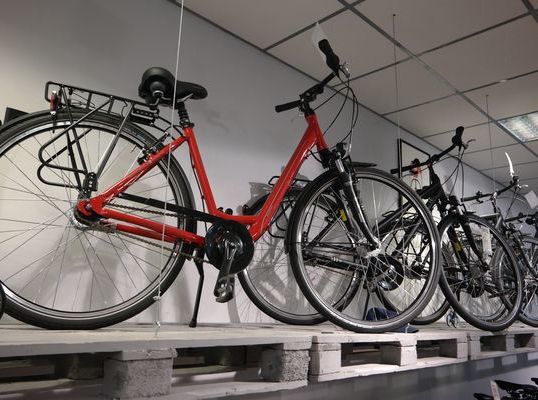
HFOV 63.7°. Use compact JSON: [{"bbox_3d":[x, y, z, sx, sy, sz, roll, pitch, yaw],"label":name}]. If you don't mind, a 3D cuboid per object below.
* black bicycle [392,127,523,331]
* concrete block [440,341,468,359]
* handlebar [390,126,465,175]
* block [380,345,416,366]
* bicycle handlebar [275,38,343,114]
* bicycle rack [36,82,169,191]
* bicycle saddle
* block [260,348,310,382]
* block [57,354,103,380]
[{"bbox_3d":[0.738,0.176,2.553,1.830,1.100,0.610,5,-20,-11],"label":"black bicycle"},{"bbox_3d":[0.954,0.770,2.251,0.138,0.079,0.100,14,-17,-41],"label":"concrete block"},{"bbox_3d":[1.003,-0.293,2.757,0.150,0.110,0.630,9,-23,-24],"label":"handlebar"},{"bbox_3d":[0.569,0.673,1.905,0.138,0.079,0.100,14,-17,-41],"label":"block"},{"bbox_3d":[0.167,-0.531,1.992,0.170,0.140,0.610,6,-18,-16],"label":"bicycle handlebar"},{"bbox_3d":[-0.566,-0.179,1.491,0.410,0.350,0.150,9,-20,-27],"label":"bicycle rack"},{"bbox_3d":[-0.362,-0.427,1.683,0.260,0.120,0.200,9,-20,-27],"label":"bicycle saddle"},{"bbox_3d":[0.051,0.547,1.442,0.138,0.079,0.100,14,-17,-41],"label":"block"},{"bbox_3d":[-0.567,0.501,1.345,0.138,0.079,0.140,14,-17,-41],"label":"block"}]

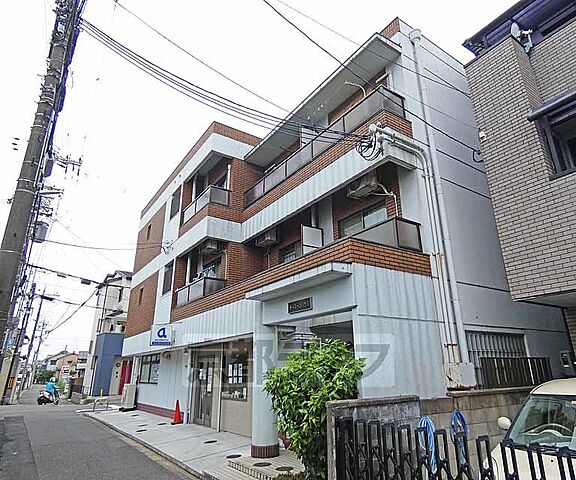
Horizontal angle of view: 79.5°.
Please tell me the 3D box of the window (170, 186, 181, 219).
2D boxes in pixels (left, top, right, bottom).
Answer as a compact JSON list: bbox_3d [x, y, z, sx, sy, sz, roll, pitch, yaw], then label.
[{"bbox_3d":[-4.285,-1.389,13.318,0.125,0.998,1.040,12,-24,-34],"label":"window"}]

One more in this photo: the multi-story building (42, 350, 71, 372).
[{"bbox_3d":[-42.377,23.358,64.000,7.200,6.400,7.200,12,-24,-34],"label":"multi-story building"}]

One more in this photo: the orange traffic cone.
[{"bbox_3d":[-3.134,4.863,9.909,0.340,0.680,0.340,12,-24,-34],"label":"orange traffic cone"}]

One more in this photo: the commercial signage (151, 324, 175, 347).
[{"bbox_3d":[-3.884,2.933,10.659,0.624,0.634,0.125,12,-24,-34],"label":"commercial signage"}]

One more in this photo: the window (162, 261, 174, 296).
[{"bbox_3d":[-4.316,1.350,12.564,0.125,0.998,0.967,12,-24,-34],"label":"window"}]

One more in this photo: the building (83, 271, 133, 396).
[{"bbox_3d":[-11.061,6.939,26.155,5.824,8.372,5.720,12,-24,-34],"label":"building"}]

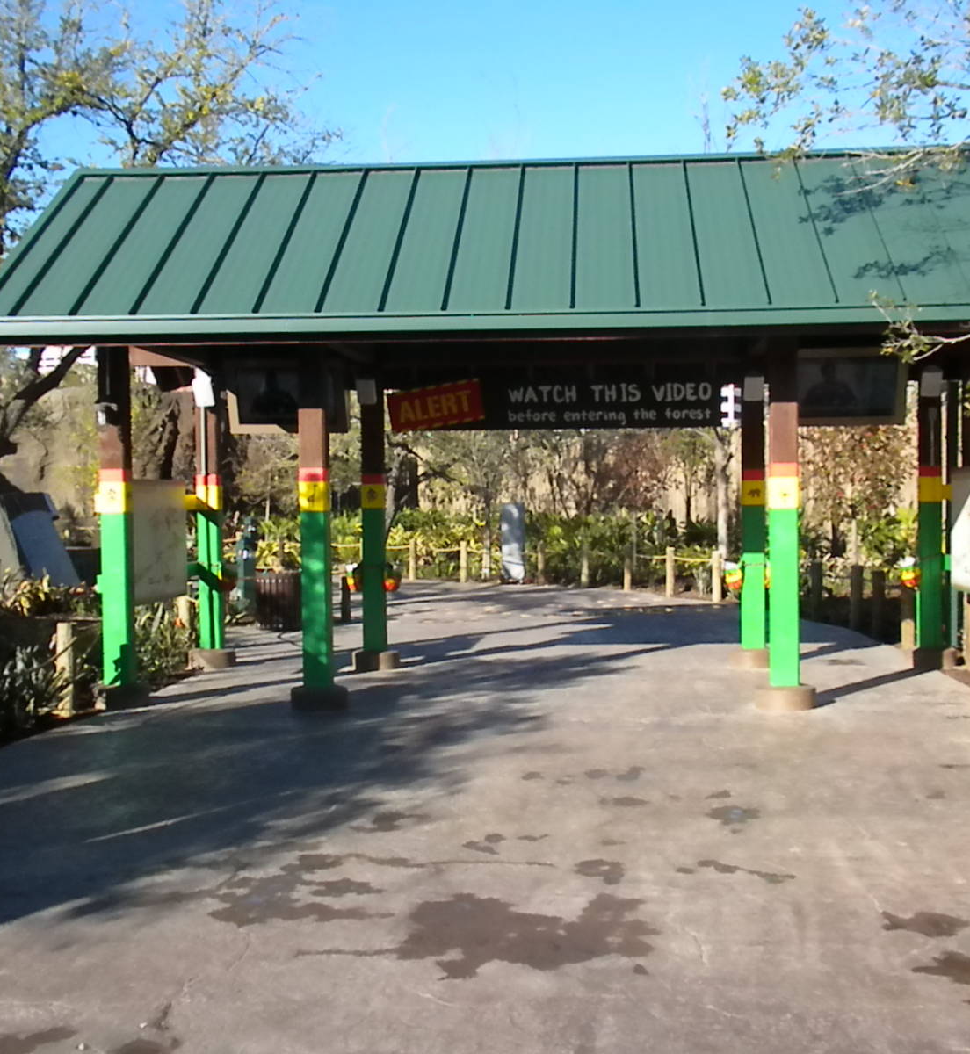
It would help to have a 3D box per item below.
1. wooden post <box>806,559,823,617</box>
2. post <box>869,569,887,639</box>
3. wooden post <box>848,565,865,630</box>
[{"bbox_3d":[4.198,0.784,19.091,0.152,0.736,0.152,-1,1,5],"label":"wooden post"},{"bbox_3d":[4.268,0.835,16.319,0.143,0.750,0.143,-1,1,5],"label":"post"},{"bbox_3d":[4.307,0.814,17.444,0.145,0.744,0.145,-1,1,5],"label":"wooden post"}]

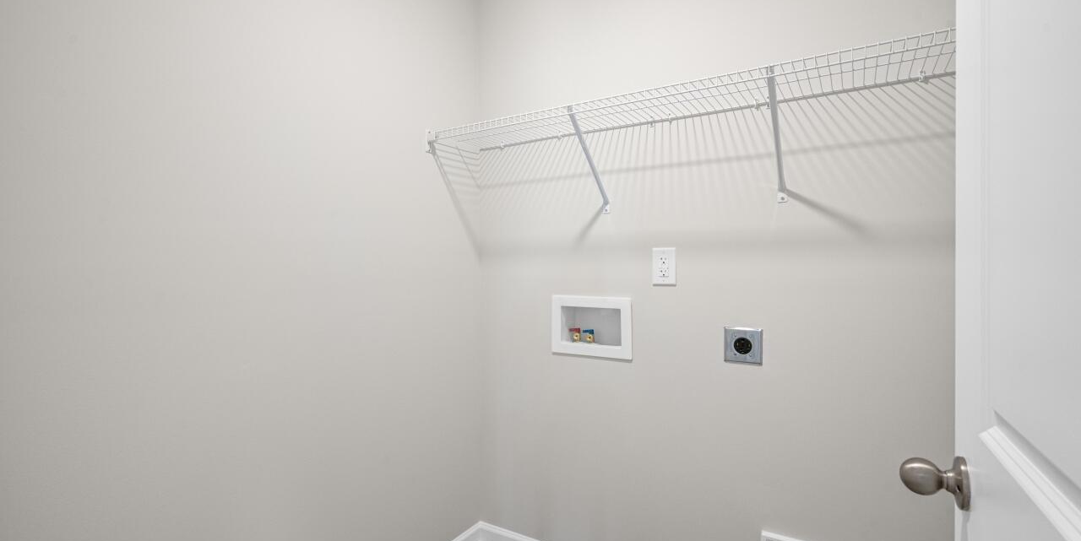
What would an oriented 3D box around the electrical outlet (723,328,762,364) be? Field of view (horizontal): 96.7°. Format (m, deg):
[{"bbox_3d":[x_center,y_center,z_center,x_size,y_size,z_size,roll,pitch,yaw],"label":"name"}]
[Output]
[{"bbox_3d":[0.640,0.237,1.512,0.114,0.114,0.008,0,0,31],"label":"electrical outlet"}]

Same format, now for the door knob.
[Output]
[{"bbox_3d":[0.520,0.276,0.639,0.068,0.066,0.066,0,0,31],"label":"door knob"}]

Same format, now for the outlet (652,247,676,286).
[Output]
[{"bbox_3d":[0.423,-0.013,1.642,0.079,0.124,0.008,0,0,31],"label":"outlet"}]

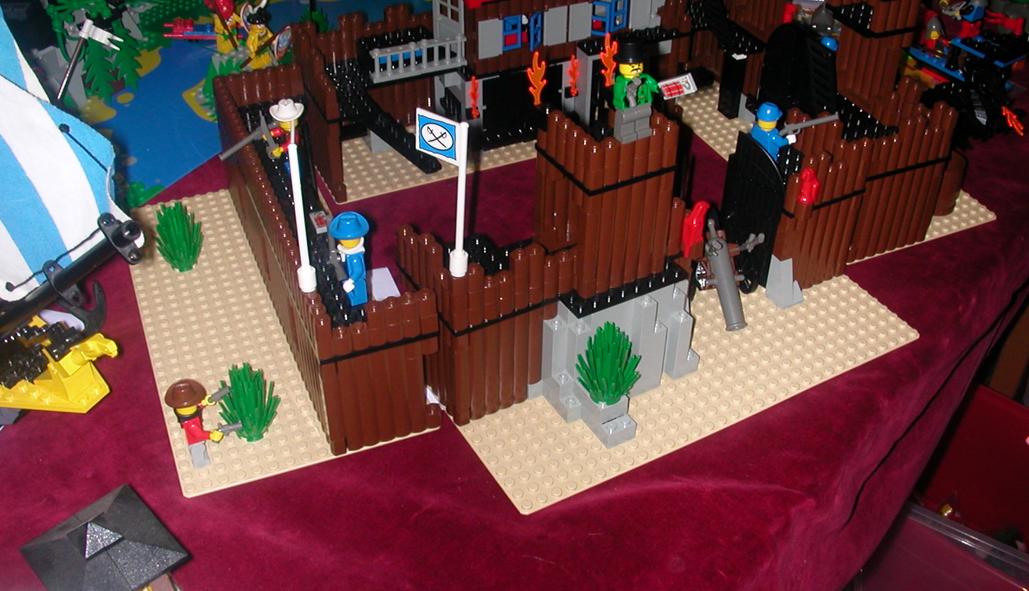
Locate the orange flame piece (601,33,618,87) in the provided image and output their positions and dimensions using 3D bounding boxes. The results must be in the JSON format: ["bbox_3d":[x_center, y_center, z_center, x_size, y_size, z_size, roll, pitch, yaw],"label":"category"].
[{"bbox_3d":[0.045,-0.110,0.514,0.010,0.029,0.004,-19,42,-23],"label":"orange flame piece"}]

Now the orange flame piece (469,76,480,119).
[{"bbox_3d":[-0.025,-0.126,0.700,0.004,0.030,0.009,-14,40,-18],"label":"orange flame piece"}]

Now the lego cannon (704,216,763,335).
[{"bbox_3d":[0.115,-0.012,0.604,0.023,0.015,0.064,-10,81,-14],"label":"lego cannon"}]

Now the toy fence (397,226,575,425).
[{"bbox_3d":[-0.015,0.003,0.542,0.065,0.091,0.064,-19,42,-23],"label":"toy fence"}]

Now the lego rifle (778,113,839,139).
[{"bbox_3d":[0.163,-0.093,0.606,0.047,0.011,0.004,-19,42,-23],"label":"lego rifle"}]

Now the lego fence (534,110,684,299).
[{"bbox_3d":[0.040,-0.051,0.522,0.050,0.081,0.056,-19,42,-23],"label":"lego fence"}]

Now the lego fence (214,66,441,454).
[{"bbox_3d":[-0.109,-0.037,0.592,0.056,0.090,0.254,-14,40,-18],"label":"lego fence"}]

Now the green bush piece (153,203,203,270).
[{"bbox_3d":[-0.190,-0.033,0.626,0.028,0.041,0.028,-14,40,-18],"label":"green bush piece"}]

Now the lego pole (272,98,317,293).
[{"bbox_3d":[-0.091,-0.034,0.466,0.010,0.083,0.010,-14,40,-18],"label":"lego pole"}]

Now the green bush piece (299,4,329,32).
[{"bbox_3d":[-0.156,-0.212,0.860,0.028,0.041,0.028,-14,40,-18],"label":"green bush piece"}]

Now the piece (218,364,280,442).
[{"bbox_3d":[-0.126,0.051,0.519,0.028,0.041,0.028,-14,40,-18],"label":"piece"}]

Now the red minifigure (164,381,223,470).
[{"bbox_3d":[-0.146,0.059,0.505,0.022,0.044,0.022,-14,40,-18],"label":"red minifigure"}]

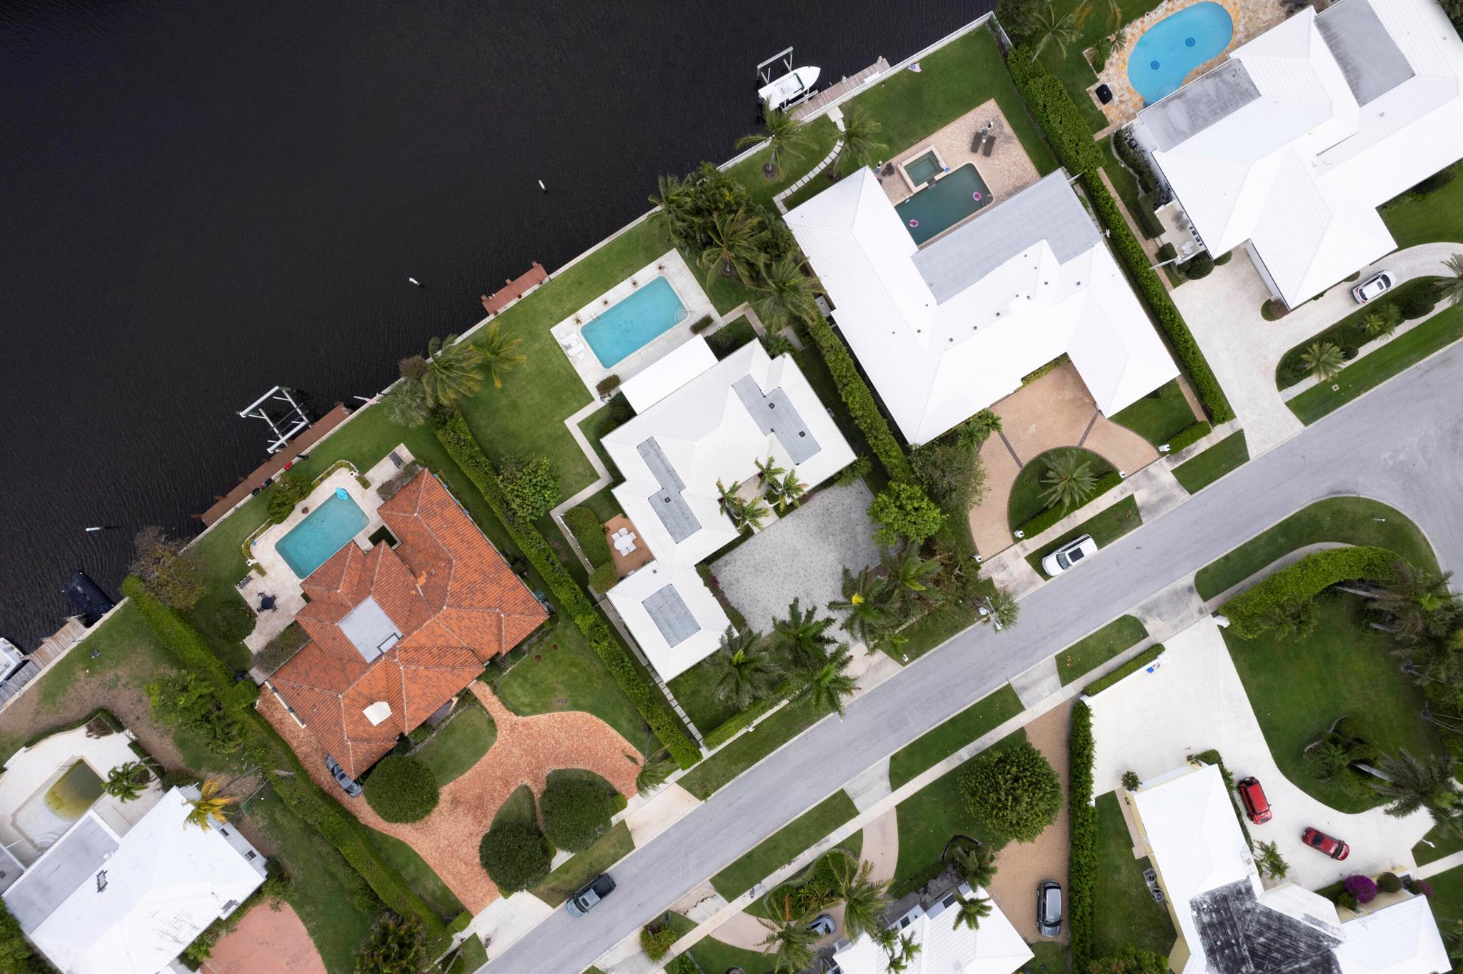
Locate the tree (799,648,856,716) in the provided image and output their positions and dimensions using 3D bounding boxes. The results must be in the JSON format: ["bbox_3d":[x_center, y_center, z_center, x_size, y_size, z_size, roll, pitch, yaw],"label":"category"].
[{"bbox_3d":[8.900,17.700,83.900,5.300,7.100,6.100,0,90,0],"label":"tree"}]

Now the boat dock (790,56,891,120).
[{"bbox_3d":[10.670,-39.070,88.500,11.100,0.900,1.400,-30,90,0],"label":"boat dock"}]

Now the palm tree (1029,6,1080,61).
[{"bbox_3d":[28.328,-39.787,80.156,4.410,6.500,4.810,0,91,0],"label":"palm tree"}]

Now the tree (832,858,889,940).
[{"bbox_3d":[11.700,37.300,83.800,5.400,7.400,7.000,0,90,0],"label":"tree"}]

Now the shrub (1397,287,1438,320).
[{"bbox_3d":[63.697,-16.932,83.288,3.400,1.400,2.120,-27,91,0],"label":"shrub"}]

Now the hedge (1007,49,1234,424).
[{"bbox_3d":[37.909,-24.315,86.720,2.300,3.000,39.800,-30,90,0],"label":"hedge"}]

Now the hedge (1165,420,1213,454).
[{"bbox_3d":[44.300,-4.750,86.950,4.250,1.150,1.400,-31,90,0],"label":"hedge"}]

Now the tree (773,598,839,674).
[{"bbox_3d":[6.457,12.934,80.283,5.670,8.000,6.570,0,91,0],"label":"tree"}]

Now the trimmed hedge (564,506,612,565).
[{"bbox_3d":[-13.238,4.575,83.040,2.430,2.000,5.690,-30,91,0],"label":"trimmed hedge"}]

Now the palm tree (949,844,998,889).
[{"bbox_3d":[22.861,36.004,85.708,4.100,5.800,4.100,0,90,0],"label":"palm tree"}]

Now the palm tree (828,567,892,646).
[{"bbox_3d":[11.580,10.860,83.600,6.200,8.800,6.600,0,90,0],"label":"palm tree"}]

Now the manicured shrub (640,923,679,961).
[{"bbox_3d":[-7.019,44.384,87.097,3.400,3.000,3.400,0,90,0],"label":"manicured shrub"}]

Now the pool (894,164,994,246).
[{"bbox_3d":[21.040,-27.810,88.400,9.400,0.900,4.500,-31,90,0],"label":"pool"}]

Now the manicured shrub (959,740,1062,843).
[{"bbox_3d":[26.647,29.038,85.368,9.300,6.400,9.300,0,90,0],"label":"manicured shrub"}]

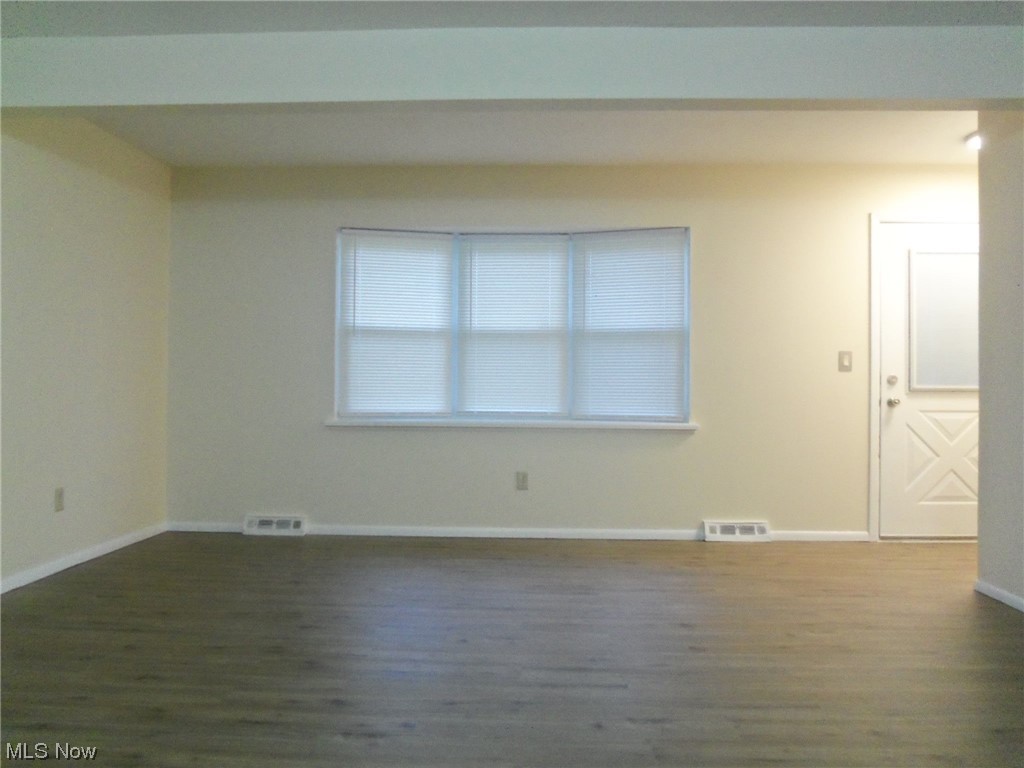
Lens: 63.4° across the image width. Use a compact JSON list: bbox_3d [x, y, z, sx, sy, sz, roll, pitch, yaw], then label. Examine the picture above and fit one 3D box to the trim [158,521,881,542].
[{"bbox_3d":[-0.004,0.963,5.367,4.559,0.064,0.018,0,0,3],"label":"trim"}]

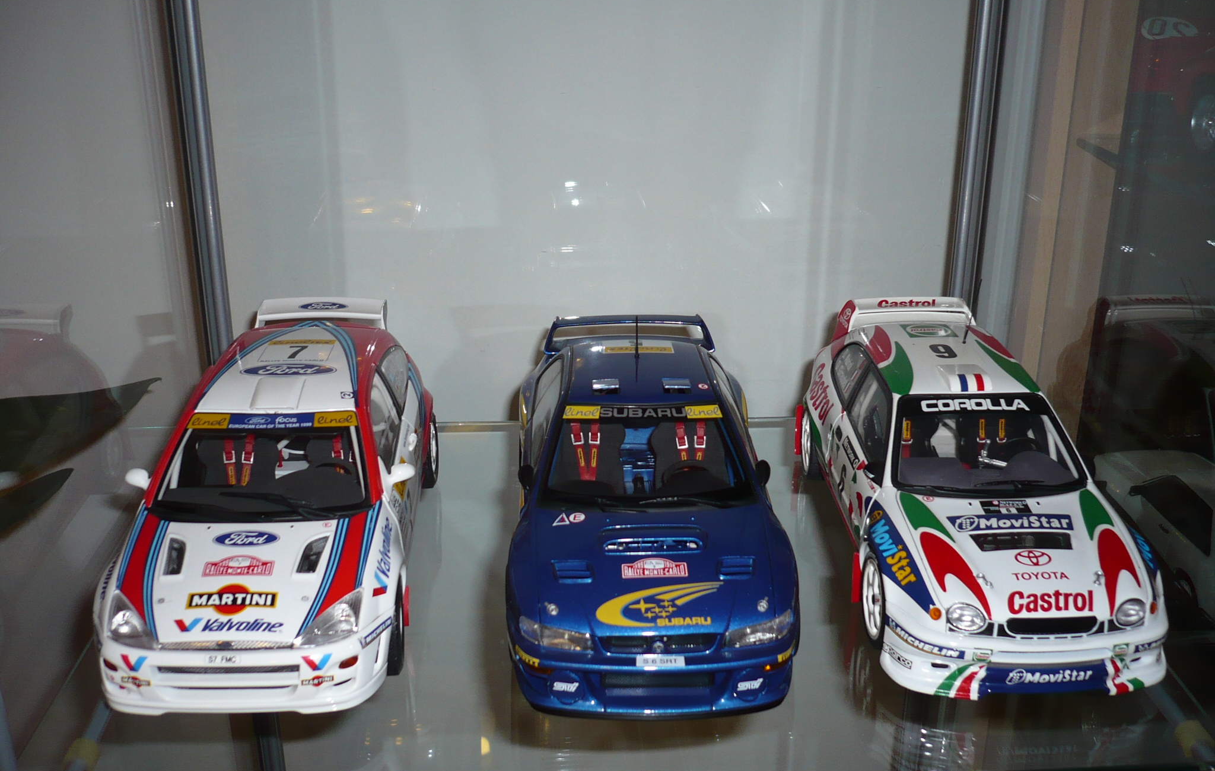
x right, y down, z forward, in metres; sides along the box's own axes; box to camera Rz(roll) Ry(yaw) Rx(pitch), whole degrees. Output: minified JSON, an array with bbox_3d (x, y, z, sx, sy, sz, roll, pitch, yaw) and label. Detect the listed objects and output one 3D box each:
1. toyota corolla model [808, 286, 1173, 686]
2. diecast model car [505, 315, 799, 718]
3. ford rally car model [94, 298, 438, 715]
[{"bbox_3d":[0.144,0.033,0.499,0.102,0.079,0.226,0,22,-1],"label":"toyota corolla model"},{"bbox_3d":[0.013,0.037,0.491,0.099,0.077,0.239,-1,22,-2],"label":"diecast model car"},{"bbox_3d":[-0.126,0.038,0.484,0.107,0.081,0.227,-1,22,-3],"label":"ford rally car model"}]

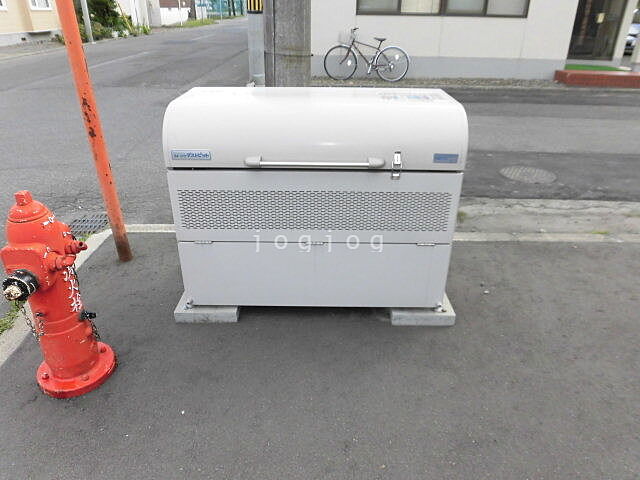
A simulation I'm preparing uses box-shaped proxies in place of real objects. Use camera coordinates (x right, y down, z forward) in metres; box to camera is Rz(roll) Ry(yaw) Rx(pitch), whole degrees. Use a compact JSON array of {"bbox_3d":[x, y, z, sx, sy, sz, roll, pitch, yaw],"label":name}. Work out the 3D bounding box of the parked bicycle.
[{"bbox_3d":[1.005,-3.875,9.334,1.810,1.040,0.570,2,28,2],"label":"parked bicycle"}]

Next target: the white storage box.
[{"bbox_3d":[-0.018,-0.178,2.281,1.360,1.035,0.640,0,29,1],"label":"white storage box"}]

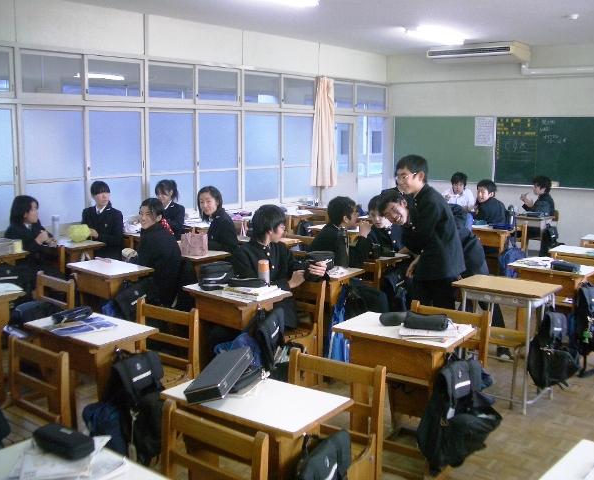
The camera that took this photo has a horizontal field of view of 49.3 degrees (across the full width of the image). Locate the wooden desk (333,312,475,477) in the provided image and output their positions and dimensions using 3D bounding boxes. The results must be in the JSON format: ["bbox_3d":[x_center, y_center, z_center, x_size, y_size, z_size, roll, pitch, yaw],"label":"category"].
[{"bbox_3d":[0.523,0.809,3.242,0.600,0.765,0.378,6,11,35],"label":"wooden desk"}]

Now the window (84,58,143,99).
[{"bbox_3d":[-1.874,-1.668,6.691,0.055,0.458,0.723,8,12,40],"label":"window"}]

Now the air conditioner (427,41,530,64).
[{"bbox_3d":[2.477,-2.550,8.924,1.290,0.190,0.660,8,12,38],"label":"air conditioner"}]

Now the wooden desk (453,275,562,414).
[{"bbox_3d":[1.343,0.659,4.200,0.600,0.765,0.378,8,12,41],"label":"wooden desk"}]

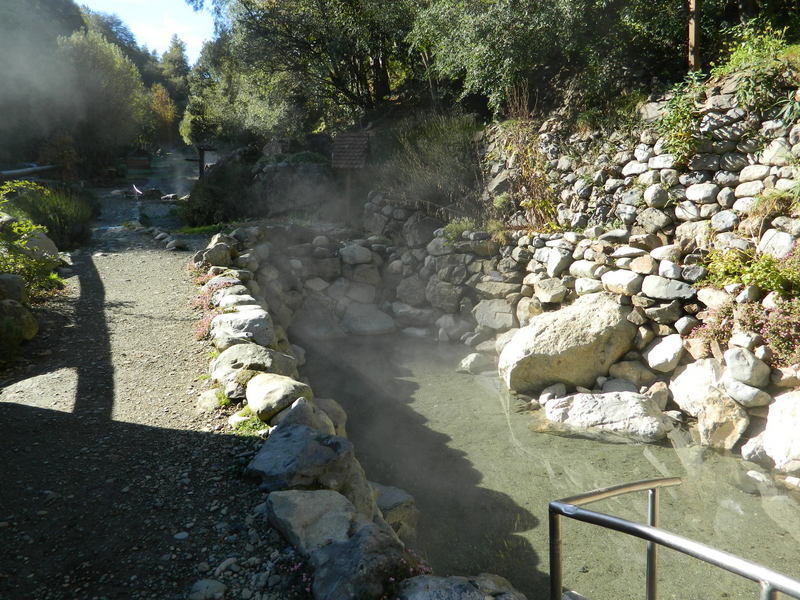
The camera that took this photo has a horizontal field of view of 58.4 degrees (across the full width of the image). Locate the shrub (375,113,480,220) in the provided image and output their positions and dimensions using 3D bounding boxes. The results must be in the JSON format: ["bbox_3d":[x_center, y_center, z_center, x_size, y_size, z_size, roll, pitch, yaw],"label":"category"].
[{"bbox_3d":[0.528,-2.345,12.400,1.800,1.800,1.500,-1,12,0],"label":"shrub"}]

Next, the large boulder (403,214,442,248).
[{"bbox_3d":[0.352,-1.071,11.200,0.600,0.520,0.480,-1,12,0],"label":"large boulder"}]

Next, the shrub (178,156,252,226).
[{"bbox_3d":[-4.198,-2.469,16.300,1.700,1.500,1.500,-5,12,-14],"label":"shrub"}]

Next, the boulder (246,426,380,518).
[{"bbox_3d":[-0.488,0.946,3.950,0.640,0.430,0.460,-5,12,-17],"label":"boulder"}]

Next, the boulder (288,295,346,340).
[{"bbox_3d":[-1.025,0.217,8.900,0.680,0.500,0.500,-3,12,-7],"label":"boulder"}]

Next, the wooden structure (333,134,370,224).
[{"bbox_3d":[-0.988,-2.486,14.600,0.740,1.880,0.700,1,12,12],"label":"wooden structure"}]

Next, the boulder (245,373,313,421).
[{"bbox_3d":[-0.789,0.626,4.650,0.430,0.280,0.360,-4,12,-10],"label":"boulder"}]

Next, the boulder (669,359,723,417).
[{"bbox_3d":[2.318,0.684,5.600,0.430,0.420,0.380,3,13,23],"label":"boulder"}]

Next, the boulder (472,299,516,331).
[{"bbox_3d":[1.101,0.169,8.350,0.500,0.350,0.380,-1,12,8],"label":"boulder"}]

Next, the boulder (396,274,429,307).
[{"bbox_3d":[0.174,-0.133,10.000,0.440,0.450,0.400,-1,12,0],"label":"boulder"}]

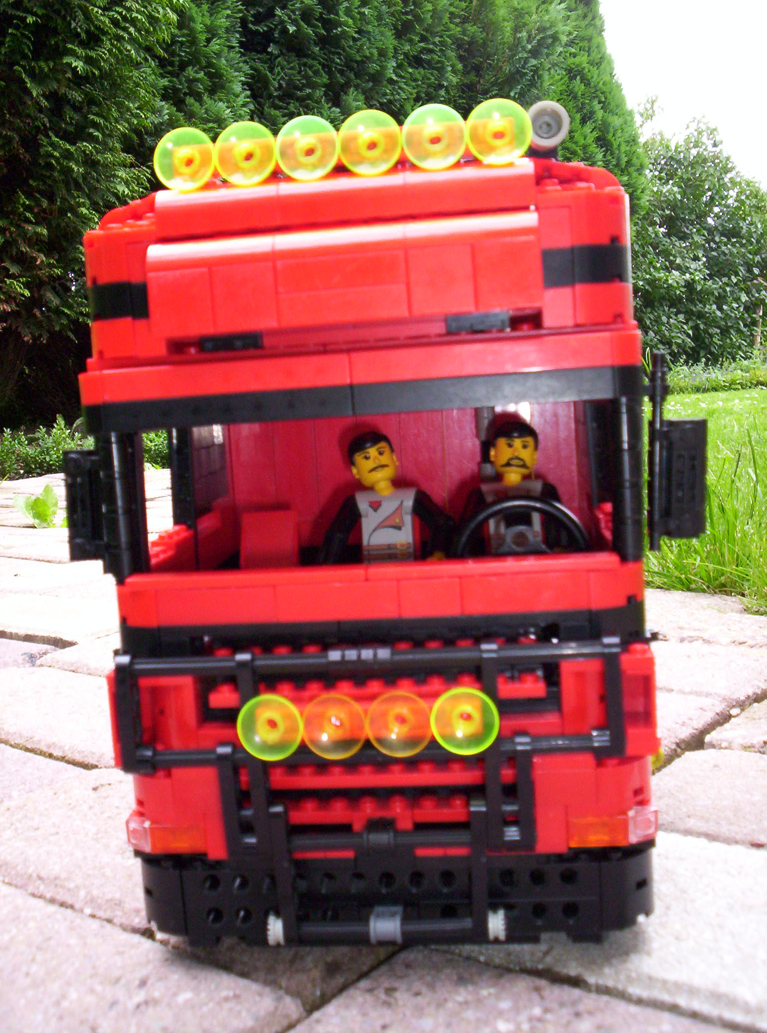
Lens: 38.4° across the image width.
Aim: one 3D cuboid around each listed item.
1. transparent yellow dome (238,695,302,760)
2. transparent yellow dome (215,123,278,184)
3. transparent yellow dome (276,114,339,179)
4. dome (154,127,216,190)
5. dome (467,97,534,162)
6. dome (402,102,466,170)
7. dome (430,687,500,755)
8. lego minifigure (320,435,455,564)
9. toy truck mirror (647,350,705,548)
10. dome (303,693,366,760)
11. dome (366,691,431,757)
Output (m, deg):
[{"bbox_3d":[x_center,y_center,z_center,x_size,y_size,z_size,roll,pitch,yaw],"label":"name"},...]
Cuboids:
[{"bbox_3d":[-0.028,0.052,0.274,0.016,0.016,0.006,-3,6,6],"label":"transparent yellow dome"},{"bbox_3d":[-0.035,-0.093,0.282,0.016,0.016,0.006,-3,6,6],"label":"transparent yellow dome"},{"bbox_3d":[-0.019,-0.093,0.281,0.016,0.016,0.006,-3,6,6],"label":"transparent yellow dome"},{"bbox_3d":[-0.051,-0.092,0.284,0.016,0.016,0.006,-3,6,6],"label":"dome"},{"bbox_3d":[0.029,-0.096,0.276,0.016,0.016,0.006,-3,6,6],"label":"dome"},{"bbox_3d":[0.013,-0.095,0.277,0.016,0.016,0.006,-3,6,6],"label":"dome"},{"bbox_3d":[0.020,0.049,0.269,0.016,0.016,0.006,-3,6,6],"label":"dome"},{"bbox_3d":[0.000,0.003,0.337,0.042,0.058,0.034,-3,6,6],"label":"lego minifigure"},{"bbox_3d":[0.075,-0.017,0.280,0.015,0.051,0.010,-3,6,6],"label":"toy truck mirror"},{"bbox_3d":[-0.012,0.051,0.272,0.016,0.016,0.006,-3,6,6],"label":"dome"},{"bbox_3d":[0.004,0.050,0.271,0.016,0.016,0.006,-3,6,6],"label":"dome"}]

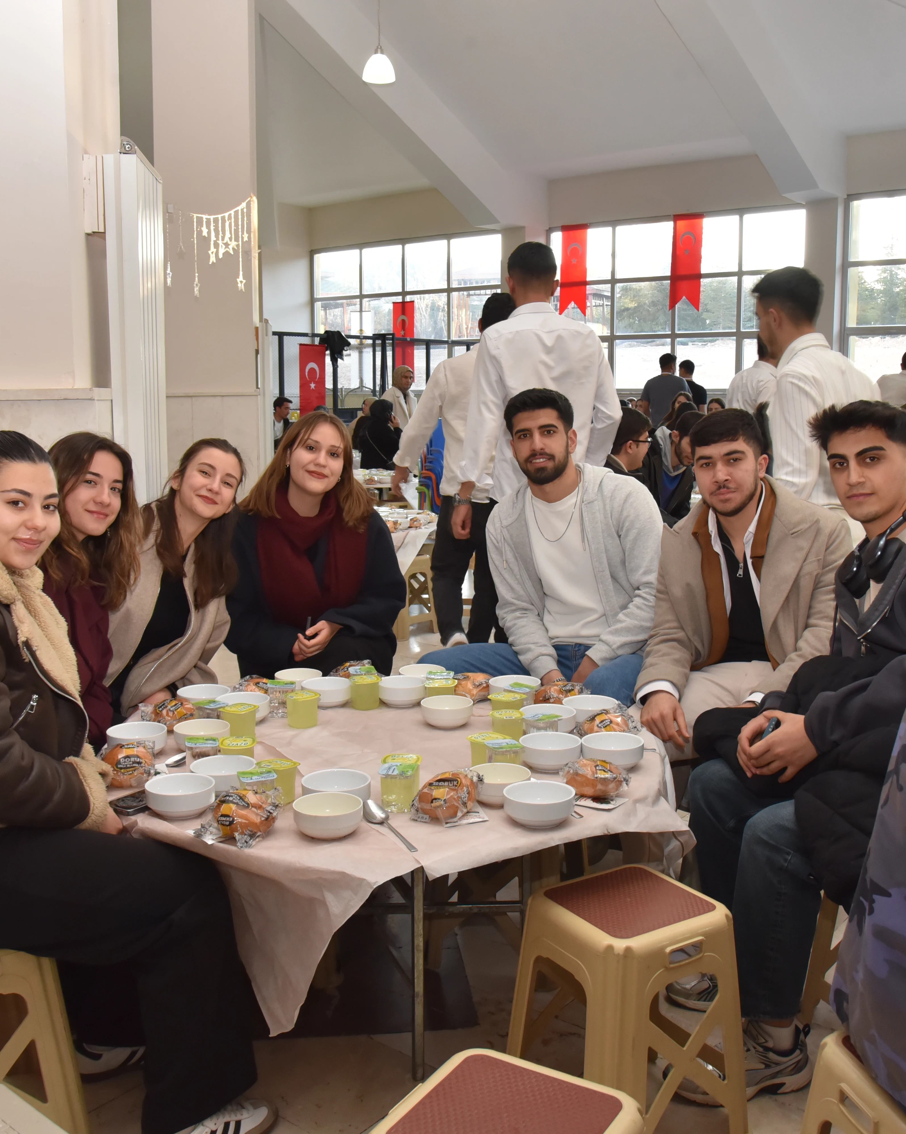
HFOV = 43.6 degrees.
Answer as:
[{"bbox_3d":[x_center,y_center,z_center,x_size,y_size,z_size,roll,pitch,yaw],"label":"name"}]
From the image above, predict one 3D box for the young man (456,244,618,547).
[{"bbox_3d":[0.280,-0.191,4.014,0.580,1.840,0.380,0,8,-2],"label":"young man"}]

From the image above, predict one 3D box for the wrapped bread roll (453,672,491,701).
[{"bbox_3d":[0.045,0.292,2.781,0.105,0.065,0.100,0,8,0],"label":"wrapped bread roll"}]

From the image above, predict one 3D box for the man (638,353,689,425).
[{"bbox_3d":[1.816,-0.939,9.826,0.480,1.789,0.340,2,8,13],"label":"man"}]

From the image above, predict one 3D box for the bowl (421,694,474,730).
[{"bbox_3d":[-0.013,0.338,2.594,0.122,0.056,0.122,0,8,0],"label":"bowl"}]

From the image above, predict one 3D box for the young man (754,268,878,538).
[{"bbox_3d":[1.095,-0.035,3.574,0.520,1.758,0.360,-5,9,-30],"label":"young man"}]

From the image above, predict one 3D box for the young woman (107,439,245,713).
[{"bbox_3d":[-0.601,0.330,2.743,0.520,1.260,0.750,-4,9,-25],"label":"young woman"}]

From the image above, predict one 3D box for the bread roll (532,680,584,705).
[{"bbox_3d":[0.255,0.304,2.712,0.125,0.062,0.100,0,8,0],"label":"bread roll"}]

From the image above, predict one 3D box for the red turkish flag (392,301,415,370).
[{"bbox_3d":[-0.636,-2.900,14.600,0.360,1.070,0.040,6,10,34],"label":"red turkish flag"}]

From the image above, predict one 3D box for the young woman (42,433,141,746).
[{"bbox_3d":[-0.820,0.316,2.542,0.750,1.260,0.500,5,10,32],"label":"young woman"}]

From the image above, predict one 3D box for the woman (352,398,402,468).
[{"bbox_3d":[-0.674,-0.912,10.993,0.480,1.394,0.650,3,8,18],"label":"woman"}]

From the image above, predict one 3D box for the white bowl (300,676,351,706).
[{"bbox_3d":[-0.308,0.303,2.743,0.120,0.054,0.120,0,8,0],"label":"white bowl"}]

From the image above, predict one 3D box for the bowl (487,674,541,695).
[{"bbox_3d":[0.148,0.301,2.700,0.122,0.056,0.122,0,8,0],"label":"bowl"}]

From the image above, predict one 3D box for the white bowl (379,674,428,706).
[{"bbox_3d":[-0.125,0.313,2.817,0.122,0.056,0.122,0,8,0],"label":"white bowl"}]

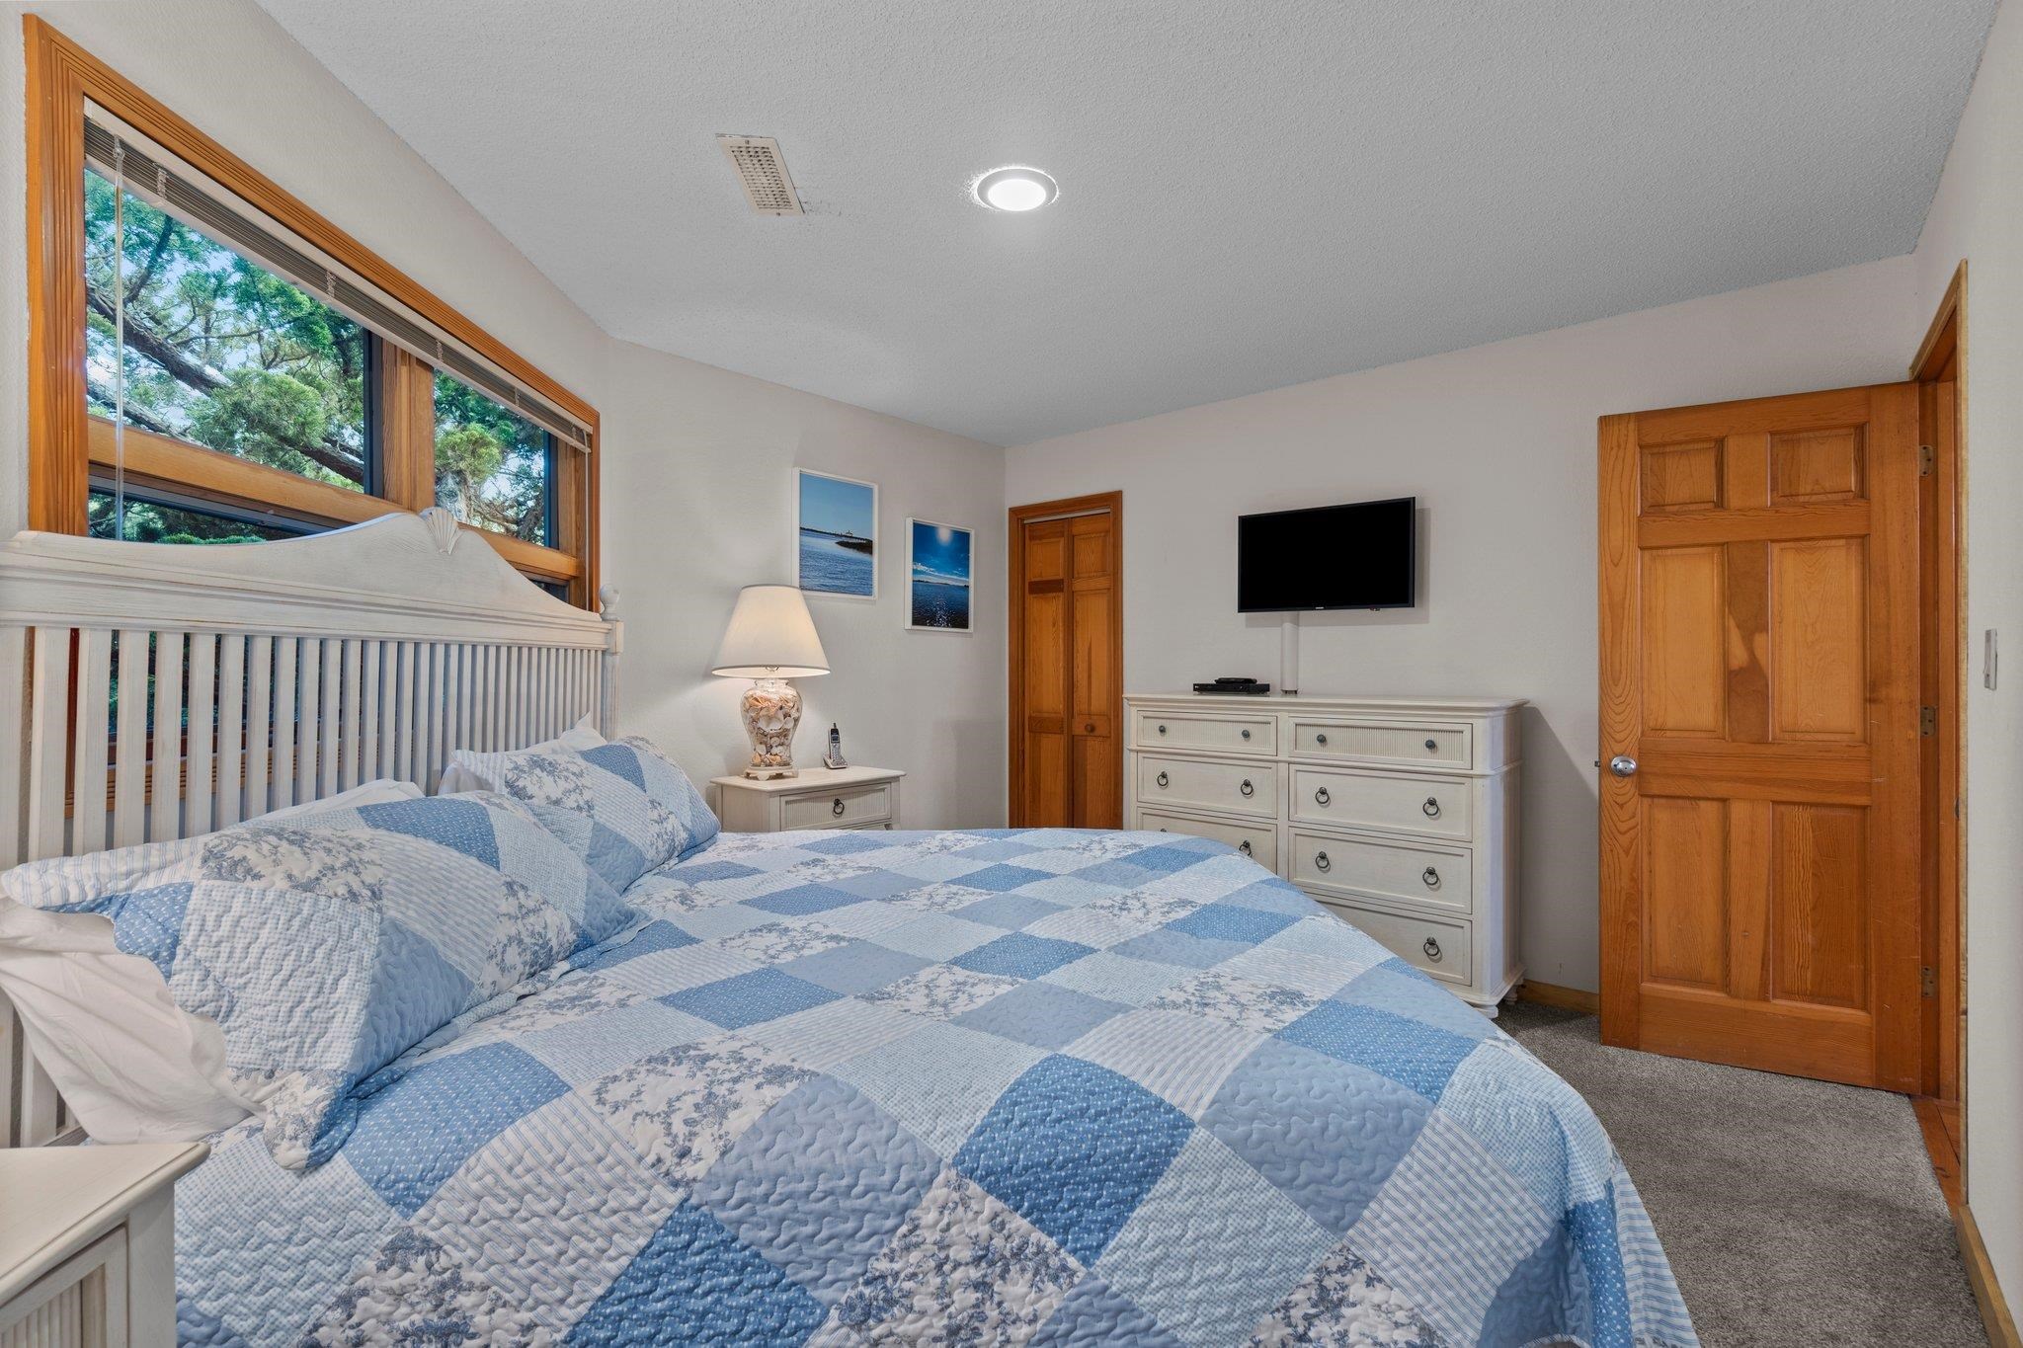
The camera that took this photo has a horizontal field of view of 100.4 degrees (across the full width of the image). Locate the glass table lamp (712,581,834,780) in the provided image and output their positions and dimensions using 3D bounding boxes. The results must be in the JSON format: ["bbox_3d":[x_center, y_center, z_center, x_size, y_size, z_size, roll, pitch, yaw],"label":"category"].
[{"bbox_3d":[-0.955,0.033,3.360,0.460,0.760,0.460,0,1,41],"label":"glass table lamp"}]

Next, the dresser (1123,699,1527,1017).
[{"bbox_3d":[1.180,0.643,3.355,1.440,1.105,0.460,0,1,40],"label":"dresser"}]

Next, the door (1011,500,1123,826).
[{"bbox_3d":[0.280,0.134,4.438,0.730,2.100,0.090,0,1,40],"label":"door"}]

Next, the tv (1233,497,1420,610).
[{"bbox_3d":[1.296,-0.477,3.506,0.735,0.430,0.065,0,1,40],"label":"tv"}]

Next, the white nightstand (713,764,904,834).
[{"bbox_3d":[-0.785,0.810,3.370,0.420,0.780,0.670,0,1,41],"label":"white nightstand"}]

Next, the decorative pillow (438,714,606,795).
[{"bbox_3d":[-1.220,0.330,2.320,0.180,0.460,0.780,-25,2,-3],"label":"decorative pillow"}]

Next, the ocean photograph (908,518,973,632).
[{"bbox_3d":[-0.350,-0.485,4.270,0.030,0.540,0.430,0,1,41],"label":"ocean photograph"}]

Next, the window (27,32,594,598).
[{"bbox_3d":[-1.415,-0.359,2.080,0.090,1.110,1.850,0,0,-4],"label":"window"}]

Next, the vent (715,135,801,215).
[{"bbox_3d":[-0.613,-1.232,2.100,0.135,0.020,0.335,0,0,-2],"label":"vent"}]

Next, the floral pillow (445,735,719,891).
[{"bbox_3d":[-1.110,0.355,2.390,0.190,0.470,0.860,-42,3,-2],"label":"floral pillow"}]

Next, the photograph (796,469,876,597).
[{"bbox_3d":[-0.790,-0.620,3.800,0.030,0.535,0.430,0,1,41],"label":"photograph"}]

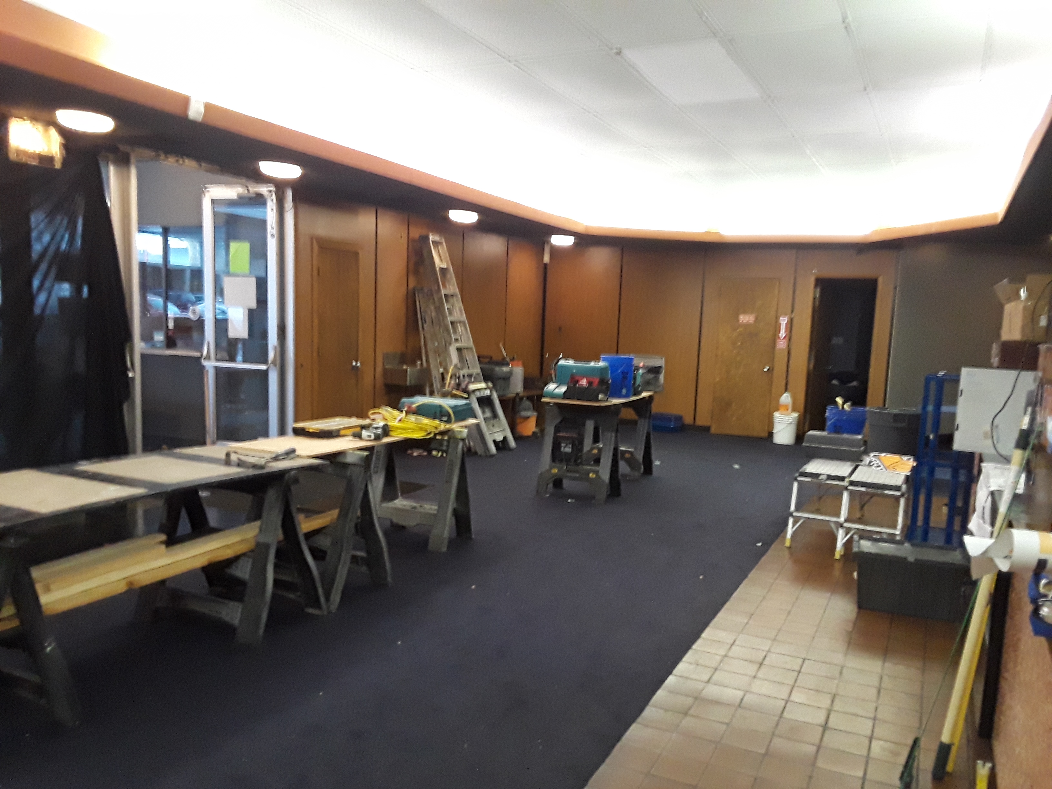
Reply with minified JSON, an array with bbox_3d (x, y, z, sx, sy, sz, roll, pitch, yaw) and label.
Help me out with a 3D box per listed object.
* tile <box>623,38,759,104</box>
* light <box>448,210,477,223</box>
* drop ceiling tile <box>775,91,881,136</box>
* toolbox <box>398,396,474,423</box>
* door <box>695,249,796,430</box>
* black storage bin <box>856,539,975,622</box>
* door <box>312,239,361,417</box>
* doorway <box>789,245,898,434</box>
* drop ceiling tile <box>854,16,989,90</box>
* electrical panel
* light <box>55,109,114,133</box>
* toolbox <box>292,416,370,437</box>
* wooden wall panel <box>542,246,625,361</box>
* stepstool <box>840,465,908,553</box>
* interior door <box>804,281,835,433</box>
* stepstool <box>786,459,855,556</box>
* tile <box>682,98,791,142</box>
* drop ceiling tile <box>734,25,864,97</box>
[{"bbox_3d":[1.014,-1.893,5.033,0.605,0.020,1.215,4,6,26],"label":"tile"},{"bbox_3d":[-0.626,-1.766,8.452,0.310,0.100,0.310,2,5,0],"label":"light"},{"bbox_3d":[2.098,-1.936,5.891,0.610,0.020,1.220,4,6,26],"label":"drop ceiling tile"},{"bbox_3d":[-0.571,0.102,5.518,0.420,0.115,0.310,4,6,26],"label":"toolbox"},{"bbox_3d":[2.876,-0.683,11.238,1.150,2.380,0.060,4,6,26],"label":"door"},{"bbox_3d":[2.006,0.954,4.429,0.519,0.299,0.373,4,6,26],"label":"black storage bin"},{"bbox_3d":[-1.811,-0.384,8.174,0.060,2.080,0.740,4,6,26],"label":"door"},{"bbox_3d":[3.884,-0.584,10.563,1.173,2.407,0.140,4,6,26],"label":"doorway"},{"bbox_3d":[2.099,-1.813,4.524,0.610,0.020,1.220,4,6,26],"label":"drop ceiling tile"},{"bbox_3d":[2.610,0.090,4.721,0.380,0.465,0.140,4,6,26],"label":"electrical panel"},{"bbox_3d":[-2.352,-1.456,4.535,0.285,0.070,0.285,4,5,26],"label":"light"},{"bbox_3d":[-1.100,0.187,4.901,0.290,0.065,0.430,4,5,26],"label":"toolbox"},{"bbox_3d":[0.777,-0.878,12.022,1.138,2.377,0.040,4,6,26],"label":"wooden wall panel"},{"bbox_3d":[2.350,0.779,5.680,0.360,0.490,0.760,4,6,26],"label":"stepstool"},{"bbox_3d":[3.924,-0.446,11.414,0.045,2.030,0.760,6,6,41],"label":"interior door"},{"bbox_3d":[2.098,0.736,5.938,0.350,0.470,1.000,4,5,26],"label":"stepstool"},{"bbox_3d":[1.553,-1.971,6.128,0.605,0.020,1.215,4,6,26],"label":"tile"},{"bbox_3d":[1.577,-1.872,4.826,0.600,0.020,1.200,4,5,26],"label":"drop ceiling tile"}]

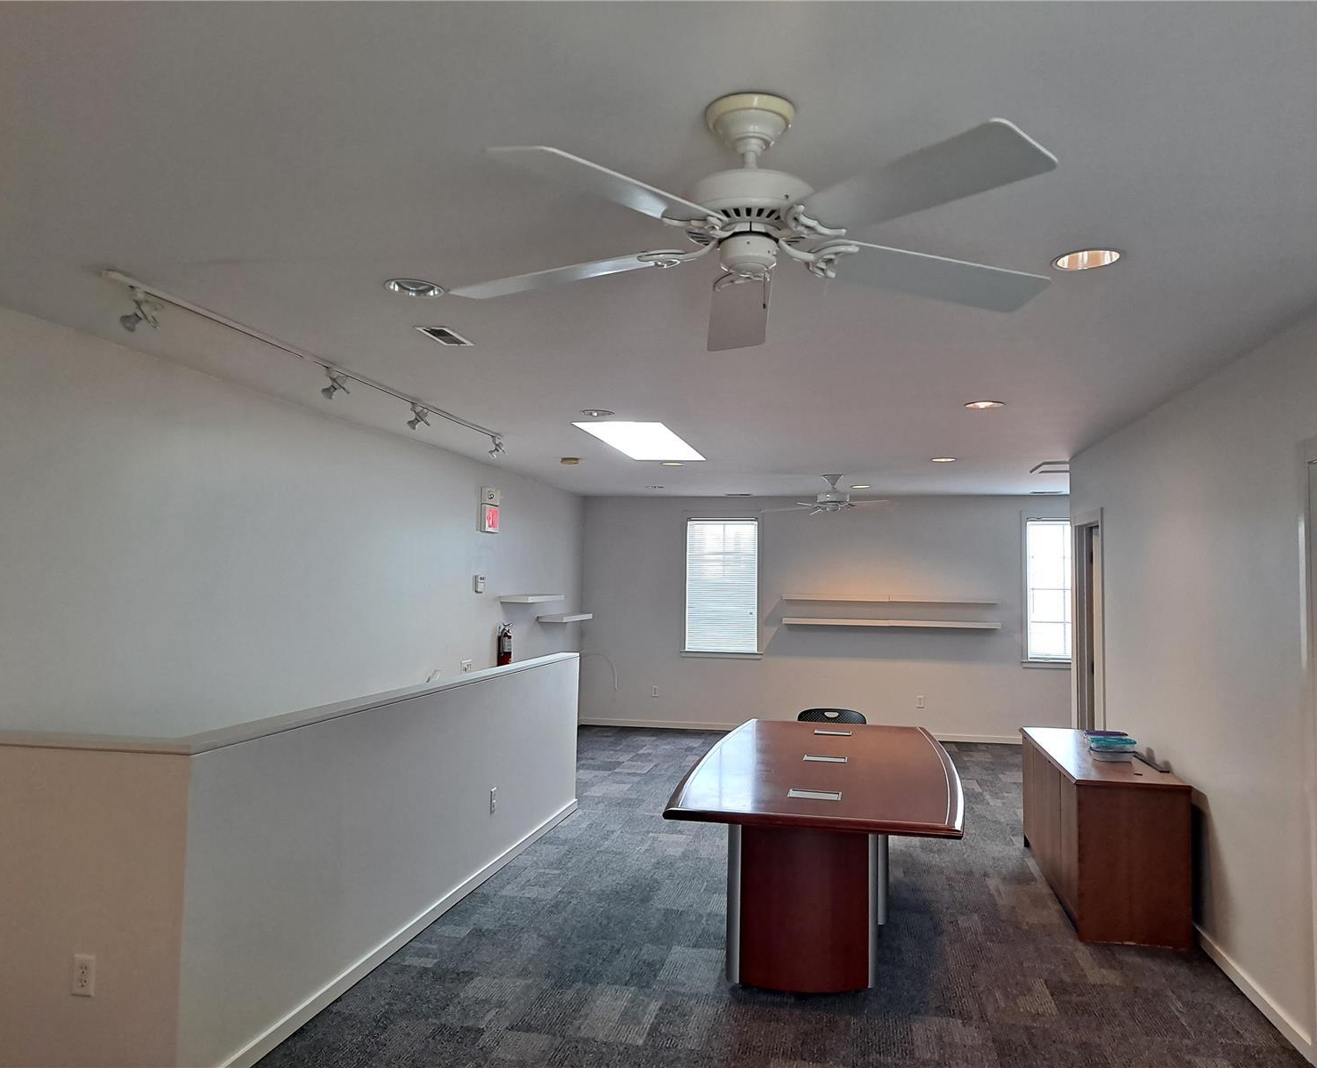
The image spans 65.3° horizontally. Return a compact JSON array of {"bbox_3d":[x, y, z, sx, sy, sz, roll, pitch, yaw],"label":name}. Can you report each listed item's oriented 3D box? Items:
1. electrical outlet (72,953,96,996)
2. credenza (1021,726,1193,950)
[{"bbox_3d":[-1.724,1.326,3.080,0.071,0.116,0.010,0,-3,11],"label":"electrical outlet"},{"bbox_3d":[2.349,1.553,5.580,0.509,0.735,1.793,0,-3,11],"label":"credenza"}]

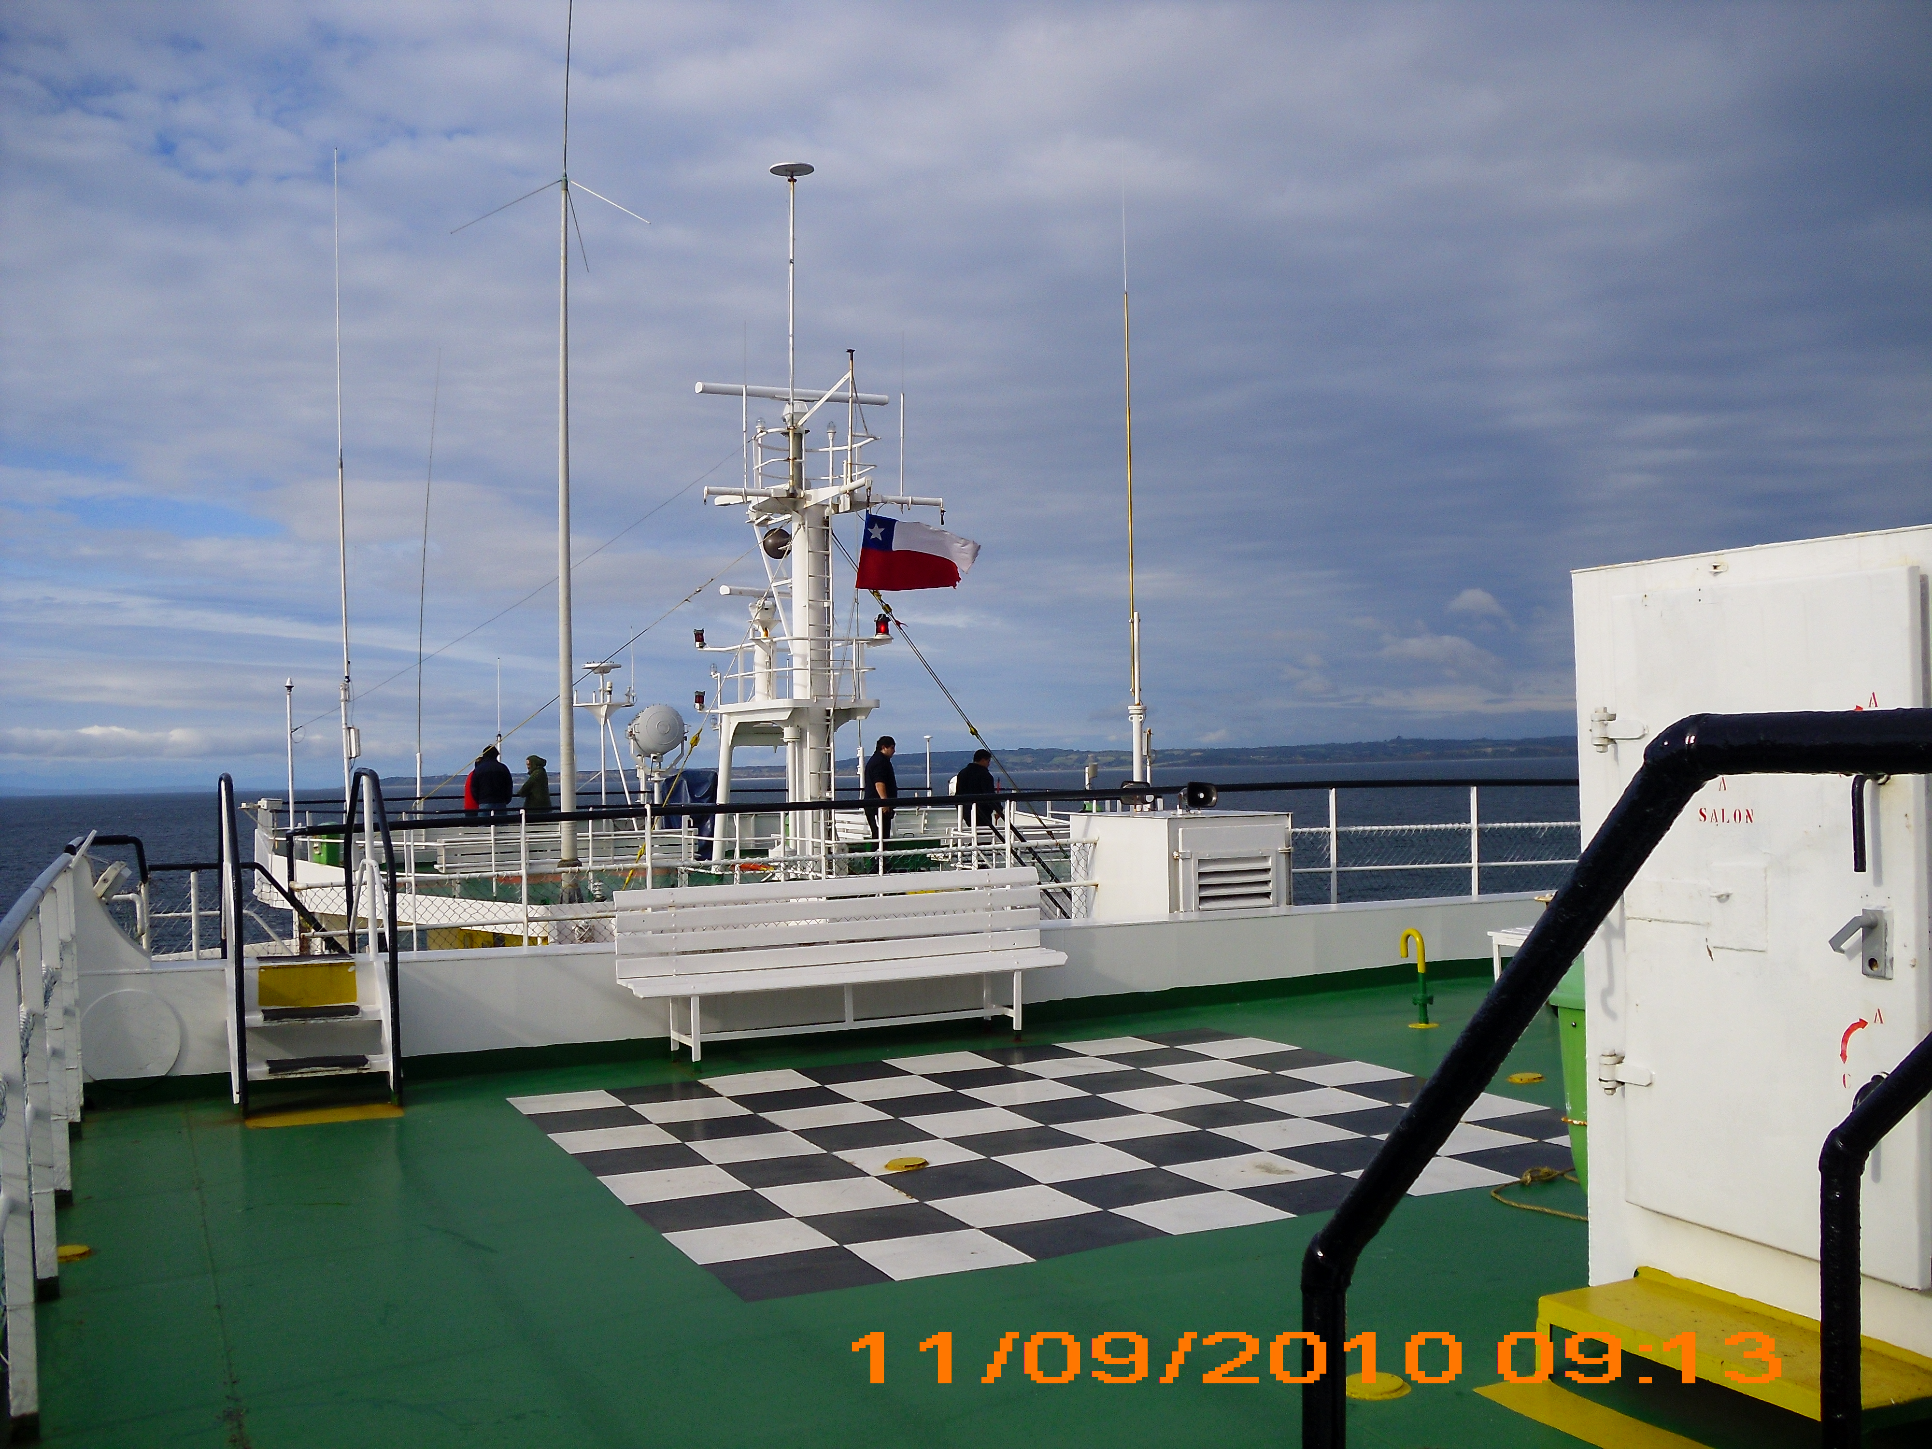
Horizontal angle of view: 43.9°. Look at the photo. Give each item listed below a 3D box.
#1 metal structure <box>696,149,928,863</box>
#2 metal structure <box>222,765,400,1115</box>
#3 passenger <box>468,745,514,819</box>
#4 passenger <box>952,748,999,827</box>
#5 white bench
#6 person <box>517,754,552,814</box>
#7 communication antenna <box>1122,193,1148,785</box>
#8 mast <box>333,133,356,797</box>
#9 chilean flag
[{"bbox_3d":[-1.851,-2.618,30.500,2.800,9.020,2.000,-1,-1,-19],"label":"metal structure"},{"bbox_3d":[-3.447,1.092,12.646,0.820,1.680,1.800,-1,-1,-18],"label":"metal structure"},{"bbox_3d":[-6.208,1.142,31.484,0.550,1.730,0.360,-1,-1,-12],"label":"passenger"},{"bbox_3d":[0.170,1.112,27.785,0.500,1.630,0.380,-2,-1,37],"label":"passenger"},{"bbox_3d":[-0.659,1.335,13.207,2.550,0.910,0.430,-1,-1,-28],"label":"white bench"},{"bbox_3d":[-5.665,1.191,31.486,0.420,1.570,0.460,-2,-1,6],"label":"person"},{"bbox_3d":[2.059,-2.616,29.500,0.220,7.670,0.220,-1,-1,-19],"label":"communication antenna"},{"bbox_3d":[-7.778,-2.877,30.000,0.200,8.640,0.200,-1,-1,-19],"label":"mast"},{"bbox_3d":[-0.608,-2.165,30.200,1.500,1.000,0.300,-1,-1,-3],"label":"chilean flag"}]

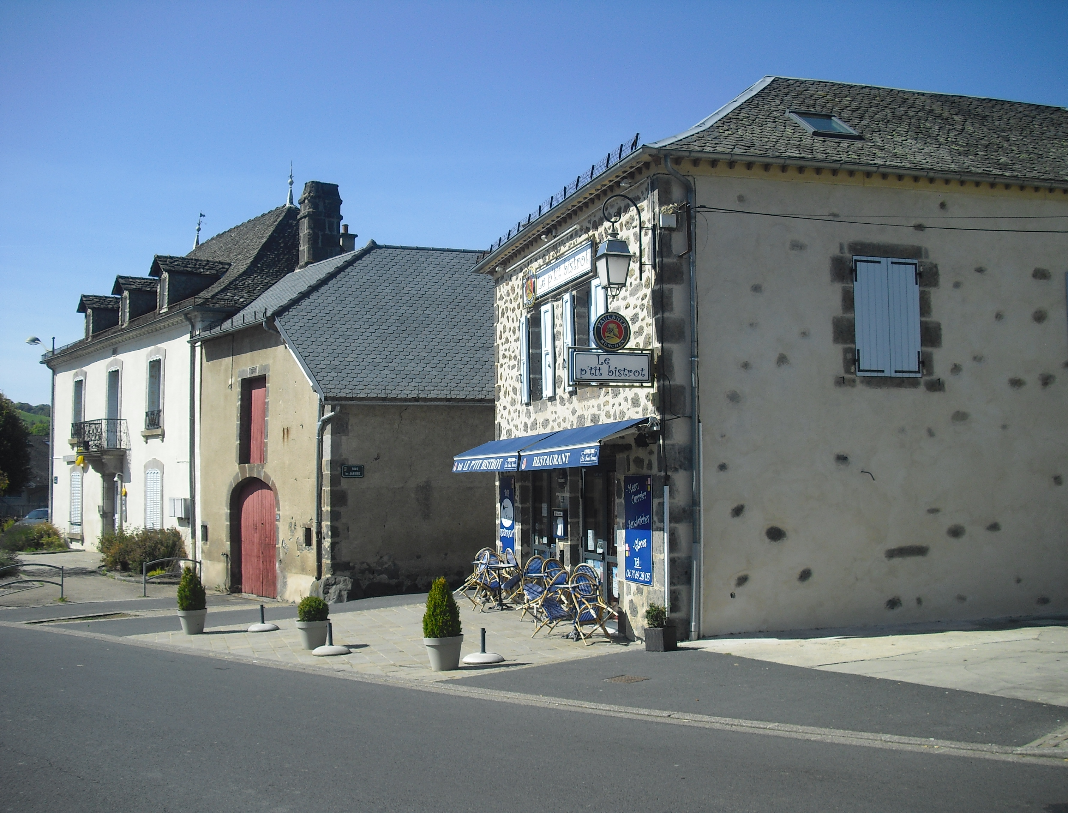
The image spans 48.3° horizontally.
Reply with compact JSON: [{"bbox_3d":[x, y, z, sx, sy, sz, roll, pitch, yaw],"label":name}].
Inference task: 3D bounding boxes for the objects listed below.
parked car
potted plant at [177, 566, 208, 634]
[{"bbox_3d":[-18.833,4.819,47.788,1.750,1.500,4.200,-3,-5,38],"label":"parked car"},{"bbox_3d":[-5.073,2.860,17.642,0.445,0.980,0.445,0,-4,0],"label":"potted plant"}]

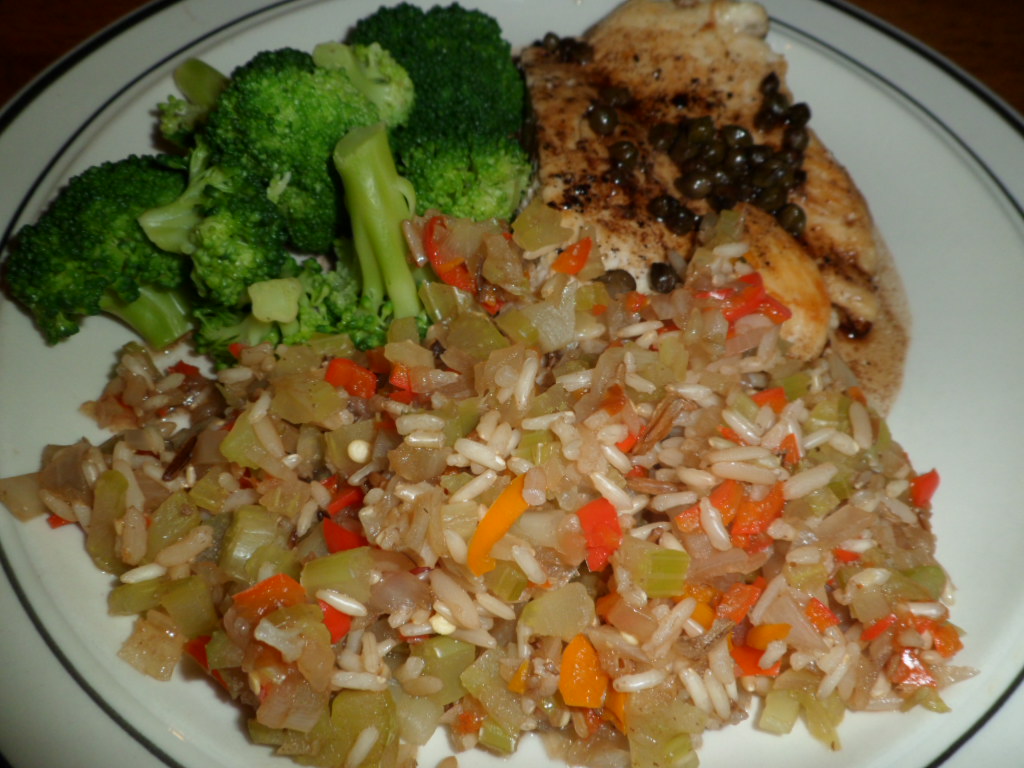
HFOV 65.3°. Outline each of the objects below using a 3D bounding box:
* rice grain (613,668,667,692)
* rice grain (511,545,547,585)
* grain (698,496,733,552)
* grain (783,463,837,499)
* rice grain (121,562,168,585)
[{"bbox_3d":[0.020,0.046,0.125,0.009,0.003,0.003,-11,59,-11],"label":"rice grain"},{"bbox_3d":[0.003,0.029,0.129,0.003,0.002,0.008,-34,65,-22],"label":"rice grain"},{"bbox_3d":[0.034,0.024,0.135,0.003,0.003,0.010,-13,59,-11],"label":"grain"},{"bbox_3d":[0.053,0.017,0.141,0.012,0.003,0.004,-23,62,-17],"label":"grain"},{"bbox_3d":[-0.062,0.032,0.134,0.008,0.002,0.003,-12,59,-11],"label":"rice grain"}]

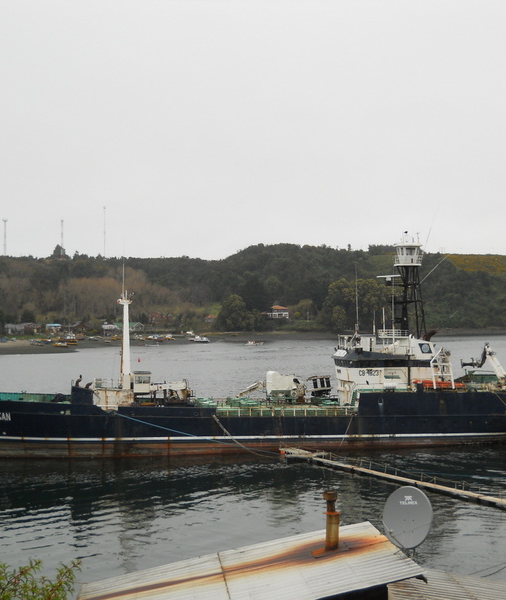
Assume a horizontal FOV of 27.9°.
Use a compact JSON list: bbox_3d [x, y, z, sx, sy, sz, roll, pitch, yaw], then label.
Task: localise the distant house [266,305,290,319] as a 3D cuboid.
[{"bbox_3d":[12.800,5.900,530.000,11.500,6.900,9.000,0,-1,-3],"label":"distant house"}]

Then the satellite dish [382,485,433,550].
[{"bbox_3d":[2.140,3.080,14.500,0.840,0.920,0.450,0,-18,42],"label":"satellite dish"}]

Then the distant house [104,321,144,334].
[{"bbox_3d":[-59.200,12.400,465.000,15.000,5.600,8.500,0,-1,37],"label":"distant house"}]

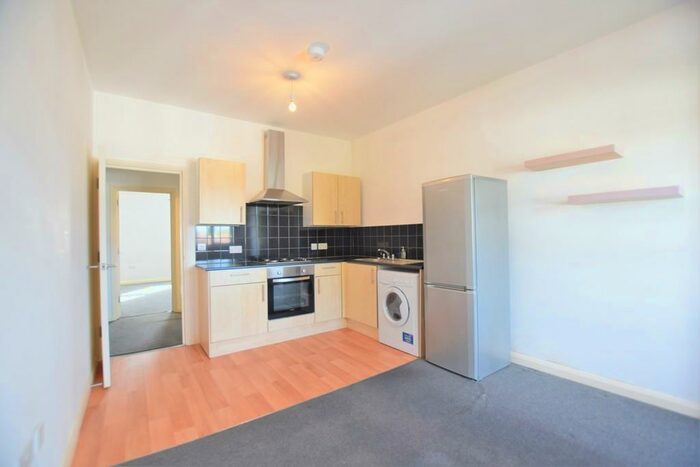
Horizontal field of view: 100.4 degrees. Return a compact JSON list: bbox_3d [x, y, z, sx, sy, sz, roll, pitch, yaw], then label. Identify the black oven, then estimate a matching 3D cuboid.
[{"bbox_3d":[-0.845,0.691,3.714,0.600,0.605,0.550,-1,0,-36],"label":"black oven"}]

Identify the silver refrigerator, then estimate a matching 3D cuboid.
[{"bbox_3d":[1.126,0.378,2.832,0.585,1.740,0.545,-1,0,-36],"label":"silver refrigerator"}]

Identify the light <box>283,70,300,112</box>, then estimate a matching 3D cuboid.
[{"bbox_3d":[-0.532,-1.290,2.694,0.159,0.357,0.159,-1,0,0],"label":"light"}]

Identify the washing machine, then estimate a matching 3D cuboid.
[{"bbox_3d":[0.733,0.829,3.328,0.550,0.850,0.585,-1,0,-36],"label":"washing machine"}]

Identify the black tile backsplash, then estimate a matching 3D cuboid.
[{"bbox_3d":[-0.421,-0.021,3.450,2.327,0.754,1.494,-1,0,-35],"label":"black tile backsplash"}]

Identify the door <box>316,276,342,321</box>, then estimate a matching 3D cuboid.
[{"bbox_3d":[-0.266,0.823,3.706,0.359,0.572,0.022,-1,0,-34],"label":"door"}]

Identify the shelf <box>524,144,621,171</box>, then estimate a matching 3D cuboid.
[{"bbox_3d":[1.770,-0.593,2.350,0.204,0.053,0.597,-1,0,-38],"label":"shelf"}]

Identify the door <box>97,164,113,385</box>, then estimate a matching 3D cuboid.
[{"bbox_3d":[-2.304,0.336,2.742,0.043,1.940,0.750,-1,0,-40],"label":"door"}]

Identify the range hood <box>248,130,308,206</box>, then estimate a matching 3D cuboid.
[{"bbox_3d":[-0.904,-0.851,3.706,0.597,0.946,0.496,-1,0,-34],"label":"range hood"}]

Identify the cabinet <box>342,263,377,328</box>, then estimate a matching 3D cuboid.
[{"bbox_3d":[0.351,0.755,3.831,0.580,0.745,0.670,-1,0,-36],"label":"cabinet"}]

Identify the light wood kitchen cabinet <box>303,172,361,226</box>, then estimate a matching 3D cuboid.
[{"bbox_3d":[-0.247,-0.465,4.238,0.794,0.719,0.324,-1,0,-34],"label":"light wood kitchen cabinet"}]

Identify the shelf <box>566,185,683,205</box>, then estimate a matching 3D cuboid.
[{"bbox_3d":[1.972,-0.266,2.120,0.215,0.055,0.580,-1,0,-36],"label":"shelf"}]

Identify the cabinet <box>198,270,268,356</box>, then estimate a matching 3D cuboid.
[{"bbox_3d":[-1.371,0.845,3.409,0.612,0.885,0.620,-1,0,-36],"label":"cabinet"}]

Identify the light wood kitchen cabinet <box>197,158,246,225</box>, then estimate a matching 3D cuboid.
[{"bbox_3d":[-1.505,-0.457,3.405,0.491,0.719,0.324,-1,0,-34],"label":"light wood kitchen cabinet"}]

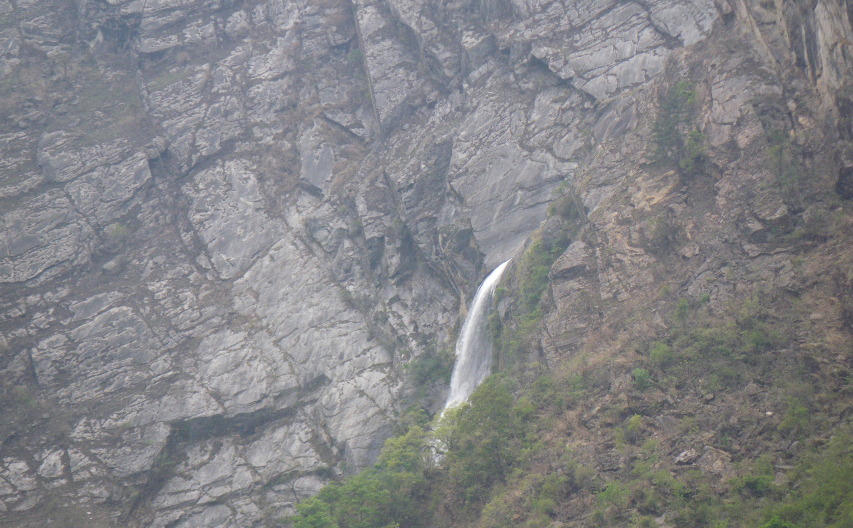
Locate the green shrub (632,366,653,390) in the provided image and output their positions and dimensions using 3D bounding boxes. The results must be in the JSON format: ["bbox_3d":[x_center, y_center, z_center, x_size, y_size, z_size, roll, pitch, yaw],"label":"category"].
[{"bbox_3d":[16.152,8.562,258.000,1.466,1.669,1.422,0,-10,0],"label":"green shrub"}]

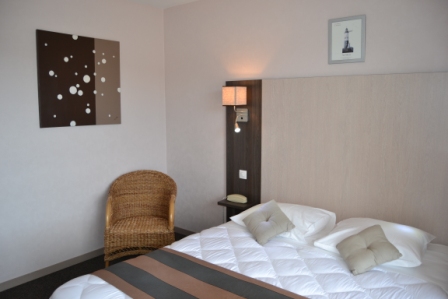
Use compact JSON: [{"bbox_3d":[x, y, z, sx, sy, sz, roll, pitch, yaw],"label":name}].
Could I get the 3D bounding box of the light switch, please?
[{"bbox_3d":[0.176,0.234,3.121,0.081,0.081,0.012,7,10,39],"label":"light switch"}]

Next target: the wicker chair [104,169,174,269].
[{"bbox_3d":[-0.760,0.652,3.203,0.610,0.810,0.580,0,8,-4],"label":"wicker chair"}]

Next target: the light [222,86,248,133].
[{"bbox_3d":[0.103,-0.353,2.974,0.150,0.402,0.200,7,10,39],"label":"light"}]

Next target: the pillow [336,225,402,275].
[{"bbox_3d":[0.796,0.552,1.852,0.280,0.100,0.280,-29,16,8],"label":"pillow"}]

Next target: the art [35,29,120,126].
[{"bbox_3d":[-1.254,-0.606,3.007,0.025,0.780,0.755,7,10,39],"label":"art"}]

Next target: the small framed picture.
[{"bbox_3d":[0.882,-0.786,2.426,0.265,0.320,0.020,7,10,39],"label":"small framed picture"}]

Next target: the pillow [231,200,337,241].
[{"bbox_3d":[0.448,0.490,2.564,0.640,0.160,0.470,7,19,39],"label":"pillow"}]

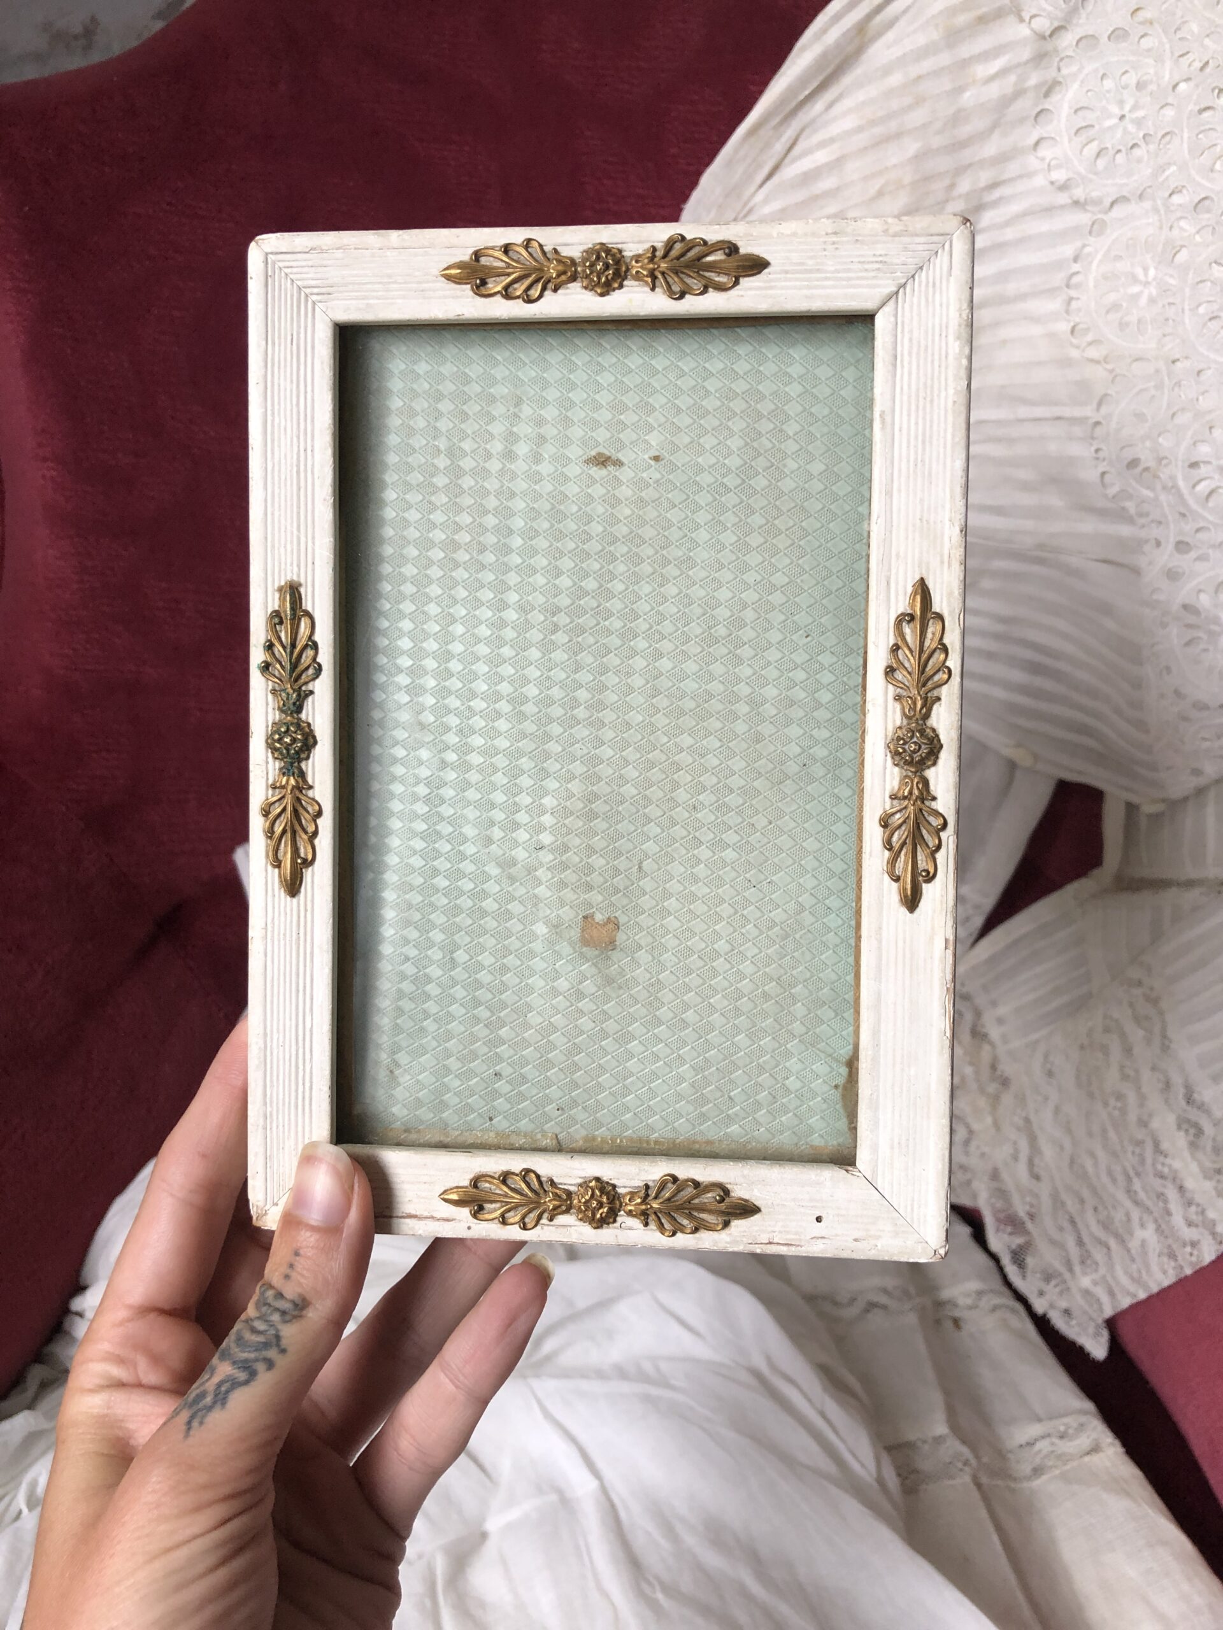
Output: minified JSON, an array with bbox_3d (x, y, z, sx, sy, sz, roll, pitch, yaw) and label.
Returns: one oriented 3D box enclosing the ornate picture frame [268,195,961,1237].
[{"bbox_3d":[-0.003,-0.014,0.266,0.141,0.016,0.201,1,93,5],"label":"ornate picture frame"}]

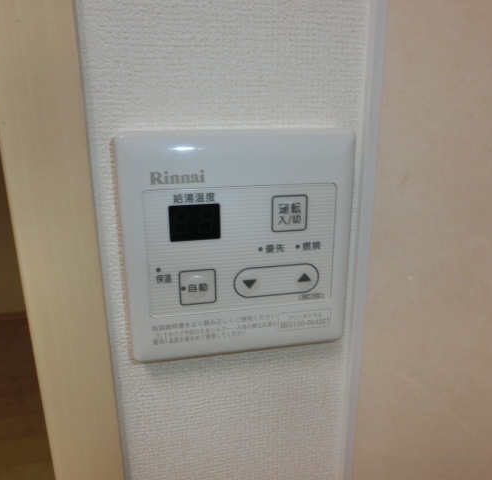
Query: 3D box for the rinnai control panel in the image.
[{"bbox_3d":[-0.003,0.004,0.235,0.120,0.120,0.018,-3,16,-11],"label":"rinnai control panel"}]

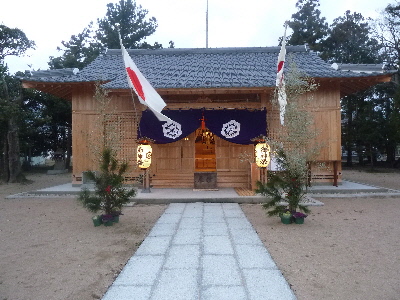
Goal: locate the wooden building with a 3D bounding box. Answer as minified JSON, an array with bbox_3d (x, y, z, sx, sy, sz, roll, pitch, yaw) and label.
[{"bbox_3d":[0.200,-1.800,12.600,12.400,6.350,9.400,-1,0,1],"label":"wooden building"}]

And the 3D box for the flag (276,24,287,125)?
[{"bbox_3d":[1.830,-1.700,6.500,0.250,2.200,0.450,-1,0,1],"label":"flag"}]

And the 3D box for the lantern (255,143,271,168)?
[{"bbox_3d":[1.950,0.170,9.000,0.470,0.780,0.470,-1,0,1],"label":"lantern"}]

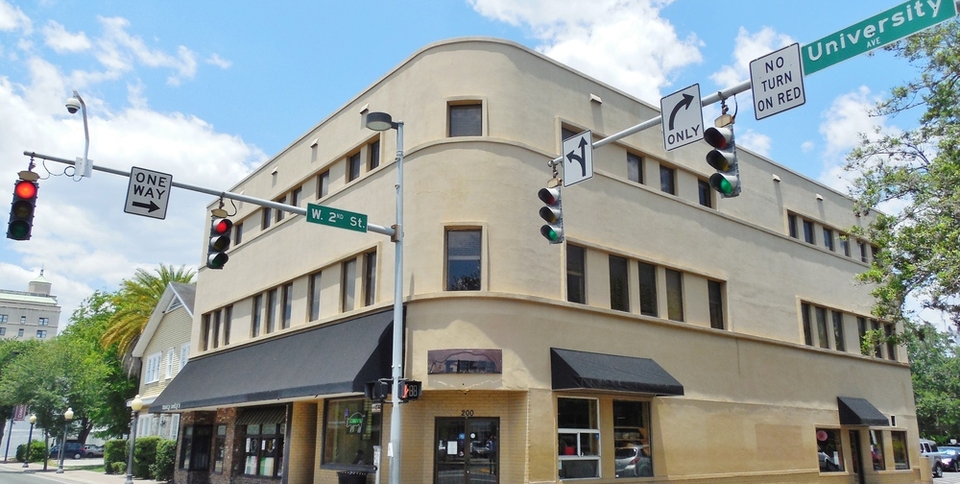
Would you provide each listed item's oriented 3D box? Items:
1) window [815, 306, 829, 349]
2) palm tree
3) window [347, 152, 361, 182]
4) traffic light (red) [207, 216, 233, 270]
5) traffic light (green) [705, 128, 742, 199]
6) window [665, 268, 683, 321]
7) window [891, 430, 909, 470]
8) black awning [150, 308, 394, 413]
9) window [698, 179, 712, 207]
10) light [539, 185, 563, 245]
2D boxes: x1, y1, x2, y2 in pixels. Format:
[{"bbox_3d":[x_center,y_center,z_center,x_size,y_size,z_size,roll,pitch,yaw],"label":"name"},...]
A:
[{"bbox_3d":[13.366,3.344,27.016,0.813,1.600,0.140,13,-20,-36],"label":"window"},{"bbox_3d":[-21.877,7.852,45.299,6.400,12.600,6.400,13,-20,-37],"label":"palm tree"},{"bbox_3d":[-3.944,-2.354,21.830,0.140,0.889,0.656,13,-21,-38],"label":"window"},{"bbox_3d":[-5.186,-0.001,13.762,0.350,1.060,0.400,13,-20,-37],"label":"traffic light (red)"},{"bbox_3d":[3.560,-1.185,10.170,0.380,1.050,0.350,13,-20,-36],"label":"traffic light (green)"},{"bbox_3d":[6.043,1.652,21.477,0.803,1.607,0.140,13,-20,-36],"label":"window"},{"bbox_3d":[16.906,8.385,27.876,1.400,1.480,0.120,13,-20,-37],"label":"window"},{"bbox_3d":[-7.590,4.206,22.415,1.254,2.127,16.902,13,-20,-37],"label":"black awning"},{"bbox_3d":[7.728,-1.662,23.809,0.701,0.955,0.140,13,-20,-36],"label":"window"},{"bbox_3d":[1.271,-0.487,12.503,0.420,1.060,0.350,9,-18,-30],"label":"light"}]

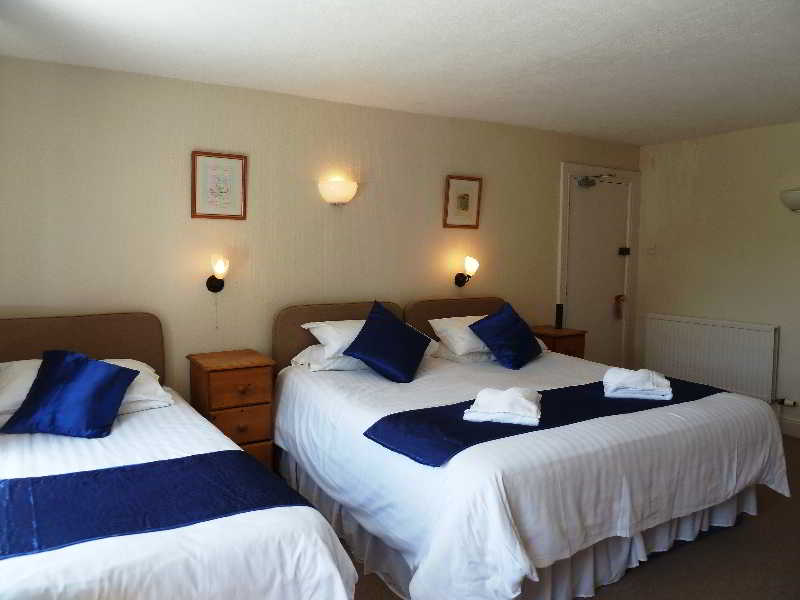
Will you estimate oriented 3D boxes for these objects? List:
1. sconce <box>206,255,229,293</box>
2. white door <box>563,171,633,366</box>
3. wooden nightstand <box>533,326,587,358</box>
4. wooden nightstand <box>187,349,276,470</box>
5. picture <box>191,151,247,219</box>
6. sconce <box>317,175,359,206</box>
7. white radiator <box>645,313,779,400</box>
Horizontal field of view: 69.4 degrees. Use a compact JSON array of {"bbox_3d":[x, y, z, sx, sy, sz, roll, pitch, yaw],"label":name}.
[{"bbox_3d":[-1.080,-0.155,3.443,0.106,0.235,0.200,-2,5,-29],"label":"sconce"},{"bbox_3d":[1.742,-0.080,5.131,0.750,1.965,0.050,-2,5,-29],"label":"white door"},{"bbox_3d":[1.208,0.593,4.607,0.380,0.705,0.430,-2,5,-29],"label":"wooden nightstand"},{"bbox_3d":[-0.996,0.683,3.389,0.390,0.687,0.455,-2,5,-29],"label":"wooden nightstand"},{"bbox_3d":[-1.088,-0.684,3.497,0.323,0.388,0.023,-2,5,-29],"label":"picture"},{"bbox_3d":[-0.383,-0.707,3.819,0.273,0.173,0.135,-2,5,-29],"label":"sconce"},{"bbox_3d":[2.490,0.438,4.735,0.090,0.543,1.115,-2,5,-29],"label":"white radiator"}]

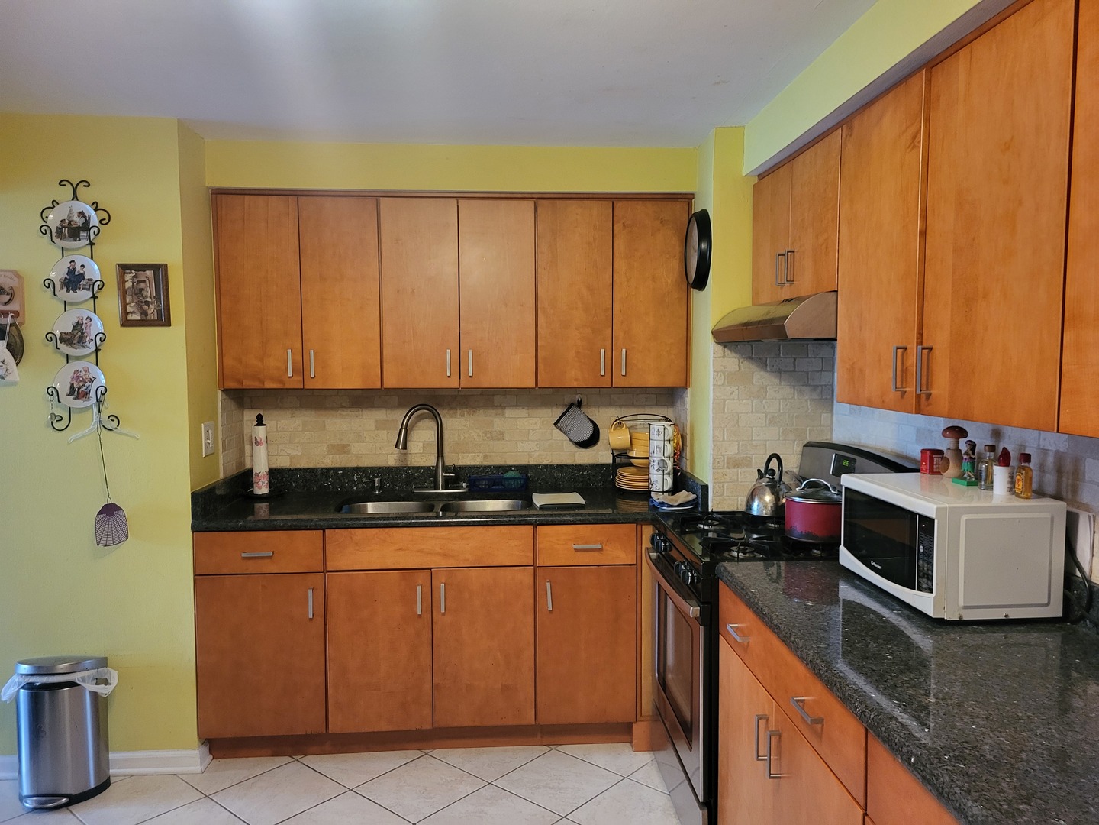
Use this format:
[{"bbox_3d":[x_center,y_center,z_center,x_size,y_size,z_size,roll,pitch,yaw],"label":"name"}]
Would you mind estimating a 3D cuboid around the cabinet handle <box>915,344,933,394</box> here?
[{"bbox_3d":[0.801,-0.090,1.769,0.029,0.107,0.011,0,4,-4],"label":"cabinet handle"}]

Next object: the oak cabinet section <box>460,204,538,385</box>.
[{"bbox_3d":[-0.214,-0.477,3.419,0.306,0.738,0.318,0,4,-4],"label":"oak cabinet section"}]

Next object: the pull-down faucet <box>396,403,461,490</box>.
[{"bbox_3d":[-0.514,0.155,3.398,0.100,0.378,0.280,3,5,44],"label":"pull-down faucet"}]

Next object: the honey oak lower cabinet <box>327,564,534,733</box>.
[{"bbox_3d":[-0.451,0.857,3.328,0.757,0.608,0.600,0,4,-4],"label":"honey oak lower cabinet"}]

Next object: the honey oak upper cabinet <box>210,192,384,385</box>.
[{"bbox_3d":[-0.990,-0.471,3.358,0.630,0.742,0.315,0,4,-4],"label":"honey oak upper cabinet"}]

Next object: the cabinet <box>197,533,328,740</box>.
[{"bbox_3d":[-1.062,0.783,3.288,0.461,0.764,0.615,0,4,-4],"label":"cabinet"}]

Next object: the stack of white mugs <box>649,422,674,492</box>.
[{"bbox_3d":[0.462,0.199,3.421,0.100,0.292,0.100,0,4,-4],"label":"stack of white mugs"}]

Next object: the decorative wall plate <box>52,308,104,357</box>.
[{"bbox_3d":[-1.616,-0.274,2.828,0.167,0.167,0.022,0,4,-4],"label":"decorative wall plate"}]

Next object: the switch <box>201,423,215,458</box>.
[{"bbox_3d":[-1.284,0.100,3.123,0.012,0.125,0.090,0,4,-4],"label":"switch"}]

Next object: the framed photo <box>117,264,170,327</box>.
[{"bbox_3d":[-1.401,-0.405,2.857,0.171,0.218,0.020,0,4,-4],"label":"framed photo"}]

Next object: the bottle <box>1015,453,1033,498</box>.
[{"bbox_3d":[1.092,0.144,1.897,0.038,0.104,0.038,0,4,-4],"label":"bottle"}]

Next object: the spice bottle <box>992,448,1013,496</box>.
[{"bbox_3d":[1.030,0.130,1.871,0.048,0.110,0.048,-4,5,-40],"label":"spice bottle"}]

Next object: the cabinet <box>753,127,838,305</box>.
[{"bbox_3d":[0.912,-0.577,2.596,0.315,0.430,0.751,0,4,-4],"label":"cabinet"}]

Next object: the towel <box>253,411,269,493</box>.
[{"bbox_3d":[-1.175,0.169,3.362,0.063,0.333,0.063,0,4,-4],"label":"towel"}]

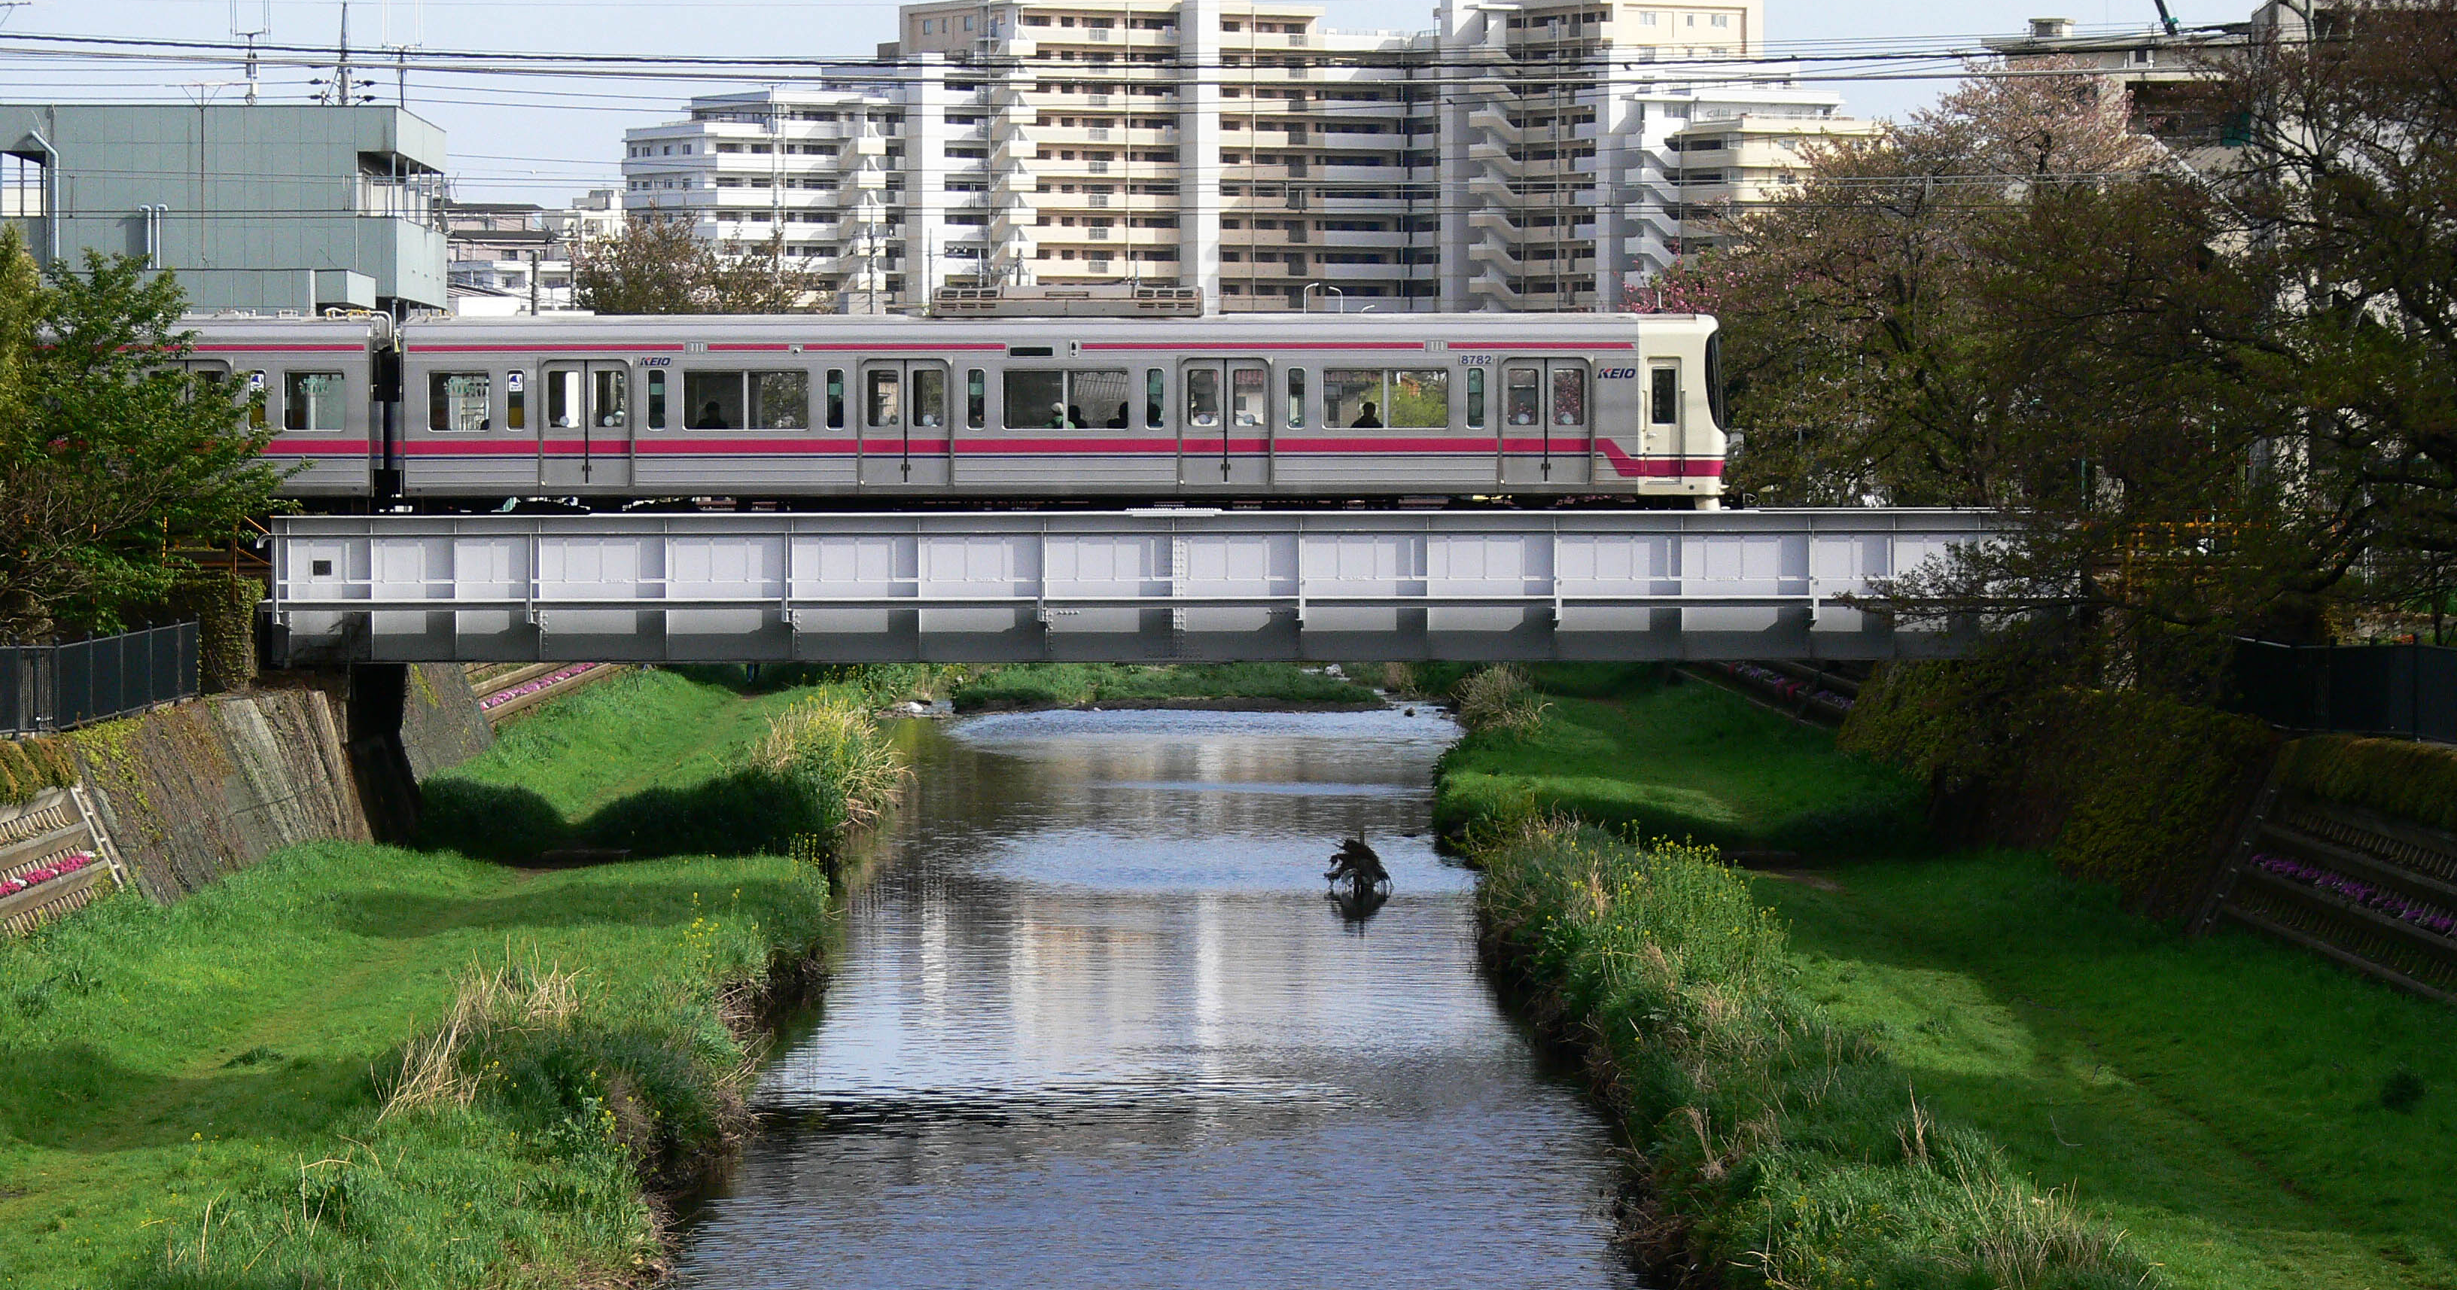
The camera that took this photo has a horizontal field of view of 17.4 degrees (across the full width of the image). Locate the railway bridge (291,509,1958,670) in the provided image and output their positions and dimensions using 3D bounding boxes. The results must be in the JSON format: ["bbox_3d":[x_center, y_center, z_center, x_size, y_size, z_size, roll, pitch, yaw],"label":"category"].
[{"bbox_3d":[-0.629,-0.972,121.497,26.600,2.200,8.600,0,2,1],"label":"railway bridge"}]

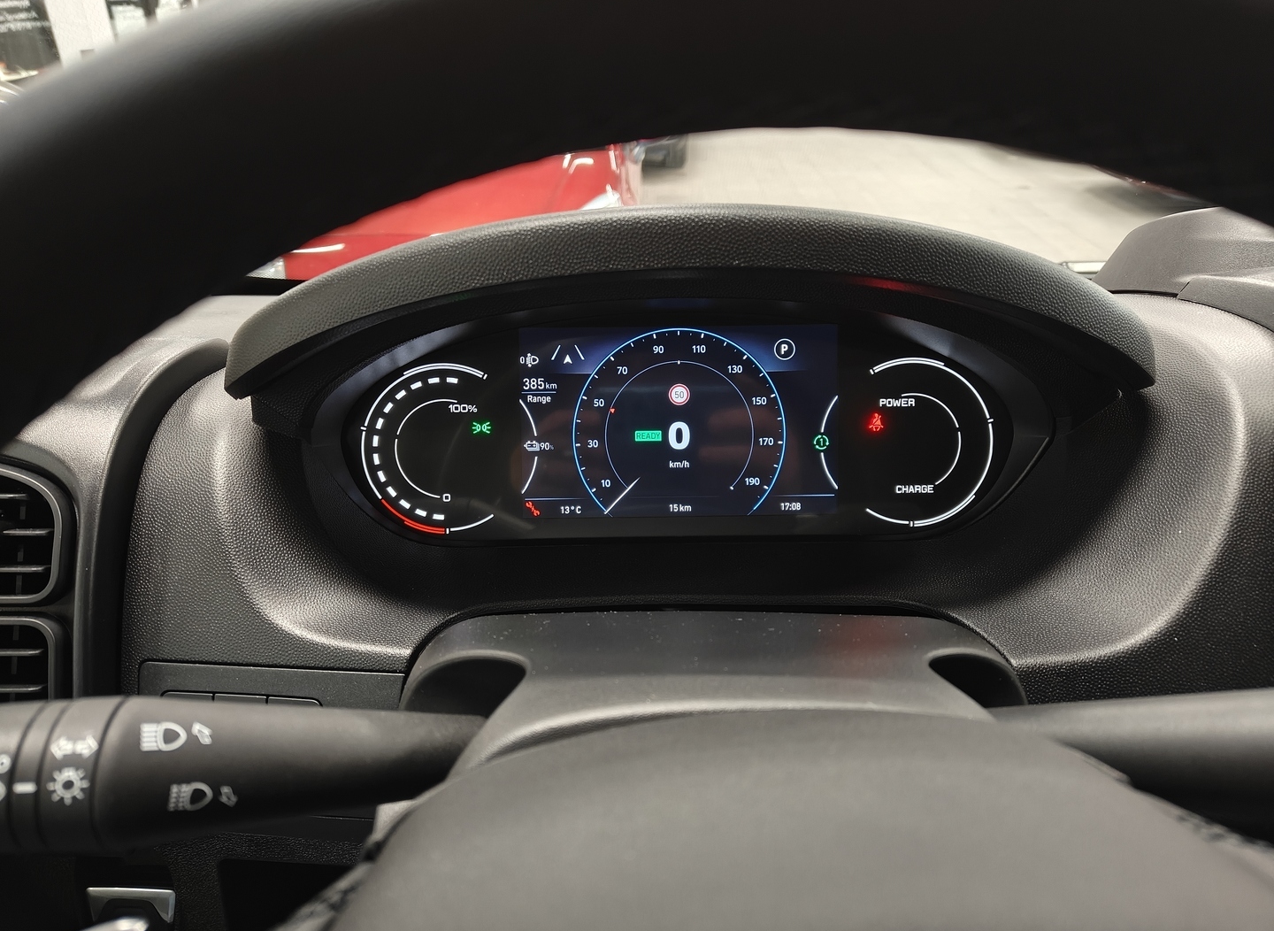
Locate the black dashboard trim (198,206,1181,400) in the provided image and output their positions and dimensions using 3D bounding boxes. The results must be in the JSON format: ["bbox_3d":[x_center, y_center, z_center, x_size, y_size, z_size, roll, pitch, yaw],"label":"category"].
[{"bbox_3d":[0.022,-0.079,0.400,0.415,0.090,0.105,-1,26,0],"label":"black dashboard trim"}]

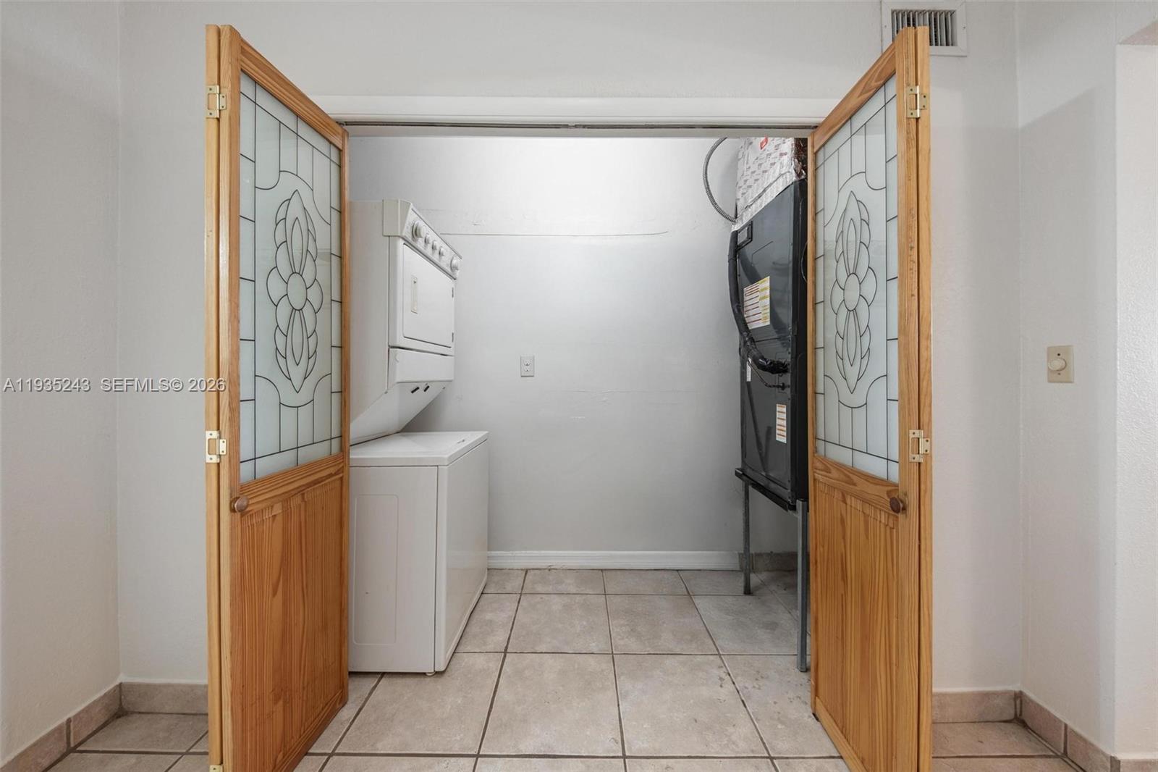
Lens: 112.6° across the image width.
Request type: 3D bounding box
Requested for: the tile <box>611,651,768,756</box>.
[{"bbox_3d":[0.368,1.143,1.411,0.443,0.010,0.443,0,1,0],"label":"tile"}]

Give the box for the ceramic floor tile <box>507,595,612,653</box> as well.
[{"bbox_3d":[-0.082,1.134,1.864,0.443,0.010,0.443,0,1,0],"label":"ceramic floor tile"}]

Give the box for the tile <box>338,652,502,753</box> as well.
[{"bbox_3d":[-0.536,1.137,1.414,0.443,0.010,0.443,0,1,0],"label":"tile"}]

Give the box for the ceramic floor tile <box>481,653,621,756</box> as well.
[{"bbox_3d":[-0.084,1.140,1.412,0.443,0.010,0.443,0,1,0],"label":"ceramic floor tile"}]

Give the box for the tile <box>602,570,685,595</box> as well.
[{"bbox_3d":[0.371,1.133,2.221,0.443,0.010,0.257,0,1,0],"label":"tile"}]

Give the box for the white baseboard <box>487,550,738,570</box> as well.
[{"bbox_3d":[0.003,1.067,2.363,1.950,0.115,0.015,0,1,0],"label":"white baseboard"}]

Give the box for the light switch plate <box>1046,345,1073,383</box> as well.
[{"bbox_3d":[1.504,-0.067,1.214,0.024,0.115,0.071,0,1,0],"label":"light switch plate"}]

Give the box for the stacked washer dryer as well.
[{"bbox_3d":[-0.891,0.197,1.854,0.760,1.856,0.688,0,1,0],"label":"stacked washer dryer"}]

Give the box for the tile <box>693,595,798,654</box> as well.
[{"bbox_3d":[0.822,1.140,1.861,0.443,0.010,0.443,0,1,0],"label":"tile"}]

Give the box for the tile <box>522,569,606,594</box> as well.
[{"bbox_3d":[-0.081,1.130,2.223,0.443,0.010,0.257,0,1,0],"label":"tile"}]

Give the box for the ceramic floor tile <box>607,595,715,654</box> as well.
[{"bbox_3d":[0.370,1.137,1.863,0.443,0.010,0.443,0,1,0],"label":"ceramic floor tile"}]

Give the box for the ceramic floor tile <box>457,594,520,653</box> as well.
[{"bbox_3d":[-0.534,1.132,1.866,0.443,0.010,0.443,0,1,0],"label":"ceramic floor tile"}]

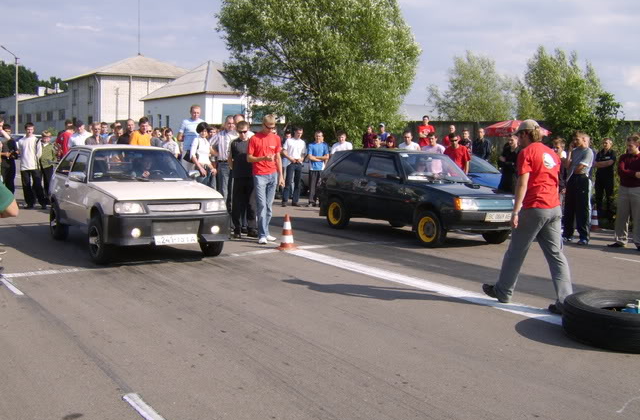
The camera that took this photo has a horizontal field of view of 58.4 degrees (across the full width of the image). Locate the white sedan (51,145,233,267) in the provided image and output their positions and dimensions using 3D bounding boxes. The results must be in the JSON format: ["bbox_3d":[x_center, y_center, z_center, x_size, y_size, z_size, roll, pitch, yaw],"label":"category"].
[{"bbox_3d":[-2.600,-0.200,7.842,1.580,1.390,3.680,-3,7,-34],"label":"white sedan"}]

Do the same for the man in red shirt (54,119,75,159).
[{"bbox_3d":[-5.176,-0.921,11.790,0.350,1.760,0.500,-4,8,-45],"label":"man in red shirt"}]

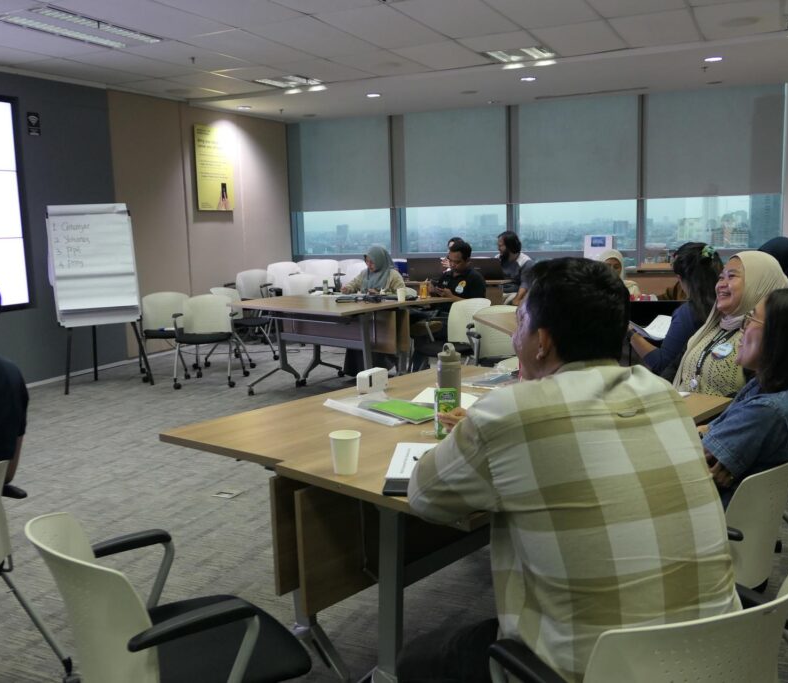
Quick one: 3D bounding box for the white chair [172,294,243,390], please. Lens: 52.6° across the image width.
[{"bbox_3d":[-1.660,-0.015,7.175,0.570,0.785,0.560,-1,9,1],"label":"white chair"}]

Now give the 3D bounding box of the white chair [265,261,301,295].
[{"bbox_3d":[-1.371,-0.467,9.681,0.620,0.890,0.600,3,10,28],"label":"white chair"}]

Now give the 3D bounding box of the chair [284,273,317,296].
[{"bbox_3d":[-1.113,-0.320,8.987,0.570,0.800,0.560,2,9,20],"label":"chair"}]

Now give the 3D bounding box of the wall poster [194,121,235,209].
[{"bbox_3d":[-2.153,-2.065,9.549,0.035,0.977,0.651,3,10,26],"label":"wall poster"}]

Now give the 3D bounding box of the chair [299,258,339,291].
[{"bbox_3d":[-0.938,-0.512,9.831,0.630,0.910,0.600,1,9,13],"label":"chair"}]

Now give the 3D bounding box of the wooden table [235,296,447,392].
[{"bbox_3d":[-0.461,0.046,6.543,1.390,0.745,1.170,6,11,43],"label":"wooden table"}]

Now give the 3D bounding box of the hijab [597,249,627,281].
[{"bbox_3d":[1.857,-0.623,6.800,0.270,0.370,0.280,1,9,13],"label":"hijab"}]

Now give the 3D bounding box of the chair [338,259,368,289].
[{"bbox_3d":[-0.488,-0.549,10.175,0.570,0.870,0.580,1,9,20],"label":"chair"}]

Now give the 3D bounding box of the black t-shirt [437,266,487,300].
[{"bbox_3d":[0.559,-0.326,6.444,0.320,0.560,0.480,-9,11,-41],"label":"black t-shirt"}]

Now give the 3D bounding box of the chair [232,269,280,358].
[{"bbox_3d":[-1.510,-0.280,8.744,0.580,0.820,0.580,2,9,23],"label":"chair"}]

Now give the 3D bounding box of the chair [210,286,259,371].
[{"bbox_3d":[-1.573,-0.164,8.112,0.560,0.785,0.570,2,9,20],"label":"chair"}]

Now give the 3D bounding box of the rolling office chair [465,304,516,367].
[{"bbox_3d":[0.806,0.168,5.264,0.580,0.790,0.580,-6,9,-23],"label":"rolling office chair"}]

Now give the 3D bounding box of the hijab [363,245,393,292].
[{"bbox_3d":[-0.142,-0.682,7.550,0.310,0.450,0.300,-9,11,-39],"label":"hijab"}]

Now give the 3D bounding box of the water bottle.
[{"bbox_3d":[0.159,0.132,2.321,0.071,0.255,0.071,1,9,17],"label":"water bottle"}]

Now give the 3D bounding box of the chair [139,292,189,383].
[{"bbox_3d":[-2.147,-0.065,7.581,0.570,0.785,0.560,-5,9,-19],"label":"chair"}]

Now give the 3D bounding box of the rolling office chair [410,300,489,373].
[{"bbox_3d":[0.428,0.098,5.828,0.580,0.790,0.580,-10,11,-43],"label":"rolling office chair"}]

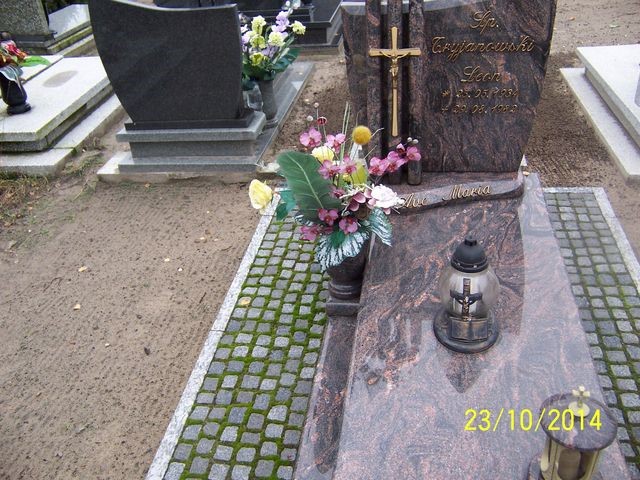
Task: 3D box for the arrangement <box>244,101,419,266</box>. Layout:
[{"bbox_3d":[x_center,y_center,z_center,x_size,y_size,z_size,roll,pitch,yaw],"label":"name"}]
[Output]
[{"bbox_3d":[0.056,-0.164,1.882,0.500,0.500,0.400,3,33,14],"label":"arrangement"}]

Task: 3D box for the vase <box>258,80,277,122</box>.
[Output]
[{"bbox_3d":[-0.328,-0.867,3.834,0.095,0.270,0.095,1,32,10],"label":"vase"}]

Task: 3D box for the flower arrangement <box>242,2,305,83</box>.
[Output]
[{"bbox_3d":[-0.324,-1.167,3.640,0.470,0.440,0.400,3,33,14],"label":"flower arrangement"}]

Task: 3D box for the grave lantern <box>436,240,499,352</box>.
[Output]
[{"bbox_3d":[0.414,0.130,1.689,0.190,0.325,0.190,3,33,14],"label":"grave lantern"}]

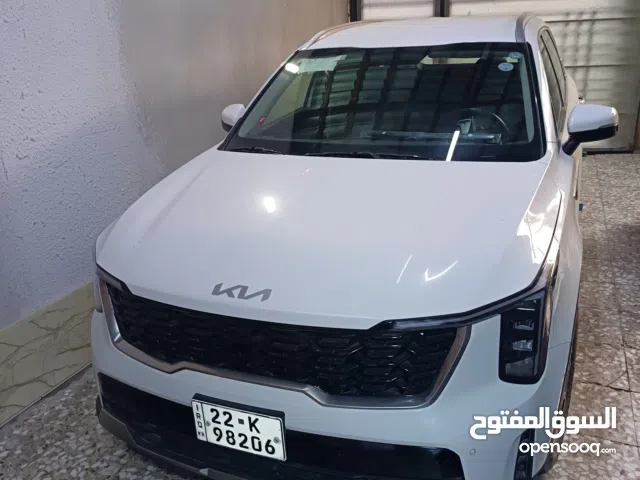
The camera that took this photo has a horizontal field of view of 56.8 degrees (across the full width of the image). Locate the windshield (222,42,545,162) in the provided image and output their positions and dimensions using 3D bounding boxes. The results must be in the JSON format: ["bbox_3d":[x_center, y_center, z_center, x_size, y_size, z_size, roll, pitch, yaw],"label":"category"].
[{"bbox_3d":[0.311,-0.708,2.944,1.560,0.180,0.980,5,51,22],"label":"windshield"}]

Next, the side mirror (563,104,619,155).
[{"bbox_3d":[1.263,-0.531,2.766,0.240,0.220,0.170,5,23,22],"label":"side mirror"}]

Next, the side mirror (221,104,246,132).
[{"bbox_3d":[-0.505,-0.689,3.497,0.240,0.220,0.170,5,23,22],"label":"side mirror"}]

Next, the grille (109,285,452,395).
[{"bbox_3d":[-0.219,0.314,1.885,1.270,0.250,0.190,5,23,22],"label":"grille"}]

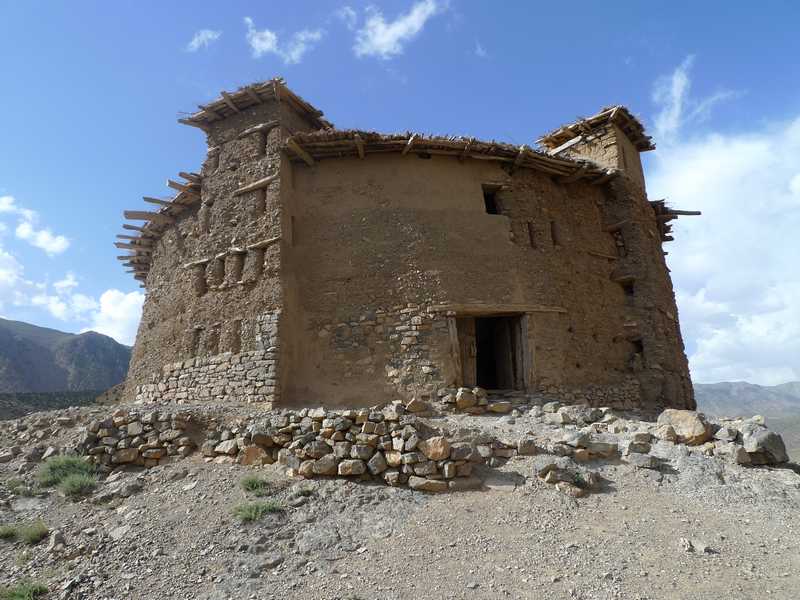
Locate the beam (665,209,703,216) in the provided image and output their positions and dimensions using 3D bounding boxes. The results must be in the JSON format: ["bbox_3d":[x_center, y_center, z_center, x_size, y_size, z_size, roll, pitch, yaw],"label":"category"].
[{"bbox_3d":[7.530,-2.316,14.682,0.954,0.138,0.138,1,-10,-8],"label":"beam"}]

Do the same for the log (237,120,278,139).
[{"bbox_3d":[-3.050,-3.638,11.880,1.356,0.117,0.138,-8,-12,38],"label":"log"}]

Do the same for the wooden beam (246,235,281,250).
[{"bbox_3d":[-3.113,-1.305,12.695,1.204,0.120,0.140,-8,-13,38],"label":"wooden beam"}]

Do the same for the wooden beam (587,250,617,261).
[{"bbox_3d":[5.094,-1.119,13.952,1.113,0.100,0.120,6,-11,-30],"label":"wooden beam"}]

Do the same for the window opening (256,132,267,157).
[{"bbox_3d":[-2.869,-3.264,11.734,0.297,0.530,0.191,-8,-12,38],"label":"window opening"}]

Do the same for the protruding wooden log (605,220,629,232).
[{"bbox_3d":[5.554,-1.900,14.201,0.160,0.140,0.680,9,-15,-36],"label":"protruding wooden log"}]

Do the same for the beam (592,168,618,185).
[{"bbox_3d":[5.291,-3.183,14.367,0.160,0.150,0.755,5,-13,-22],"label":"beam"}]

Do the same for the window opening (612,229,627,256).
[{"bbox_3d":[5.623,-1.447,14.096,0.250,0.675,0.337,9,-15,-36],"label":"window opening"}]

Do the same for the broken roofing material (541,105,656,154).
[{"bbox_3d":[5.153,-4.117,14.576,1.908,0.445,2.332,8,-12,-38],"label":"broken roofing material"}]

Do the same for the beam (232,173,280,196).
[{"bbox_3d":[-3.461,-2.779,13.382,1.480,0.140,0.150,-14,-17,32],"label":"beam"}]

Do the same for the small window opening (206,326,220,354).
[{"bbox_3d":[-4.137,0.927,12.585,0.465,0.661,0.250,-8,-14,33],"label":"small window opening"}]

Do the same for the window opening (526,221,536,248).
[{"bbox_3d":[3.166,-1.575,13.559,0.267,0.693,0.220,4,-13,-18],"label":"window opening"}]

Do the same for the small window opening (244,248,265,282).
[{"bbox_3d":[-3.312,-0.777,12.827,0.602,0.789,0.220,-8,-13,38],"label":"small window opening"}]

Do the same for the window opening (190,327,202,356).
[{"bbox_3d":[-4.437,0.924,12.277,0.382,0.615,0.191,-8,-12,38],"label":"window opening"}]

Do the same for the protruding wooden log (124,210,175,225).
[{"bbox_3d":[-7.699,-2.550,17.101,1.424,0.230,0.220,3,-12,-16],"label":"protruding wooden log"}]

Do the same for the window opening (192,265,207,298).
[{"bbox_3d":[-5.087,-0.478,14.198,0.547,0.820,0.220,-8,-13,38],"label":"window opening"}]

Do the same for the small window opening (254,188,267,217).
[{"bbox_3d":[-3.236,-2.277,13.030,0.384,0.698,0.220,-8,-13,38],"label":"small window opening"}]

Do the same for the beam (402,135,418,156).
[{"bbox_3d":[0.210,-3.366,12.057,0.120,0.120,0.920,3,-10,-15],"label":"beam"}]

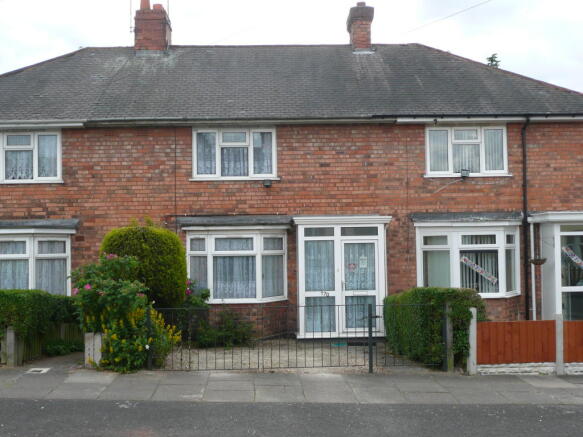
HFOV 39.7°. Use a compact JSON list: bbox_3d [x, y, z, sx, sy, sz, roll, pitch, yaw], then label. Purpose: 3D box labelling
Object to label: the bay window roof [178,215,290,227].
[{"bbox_3d":[-1.199,0.042,17.019,2.517,0.275,0.880,-1,-2,-2],"label":"bay window roof"}]

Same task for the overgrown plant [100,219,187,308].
[{"bbox_3d":[-2.885,1.219,15.775,1.669,2.362,1.550,-1,-2,-2],"label":"overgrown plant"}]

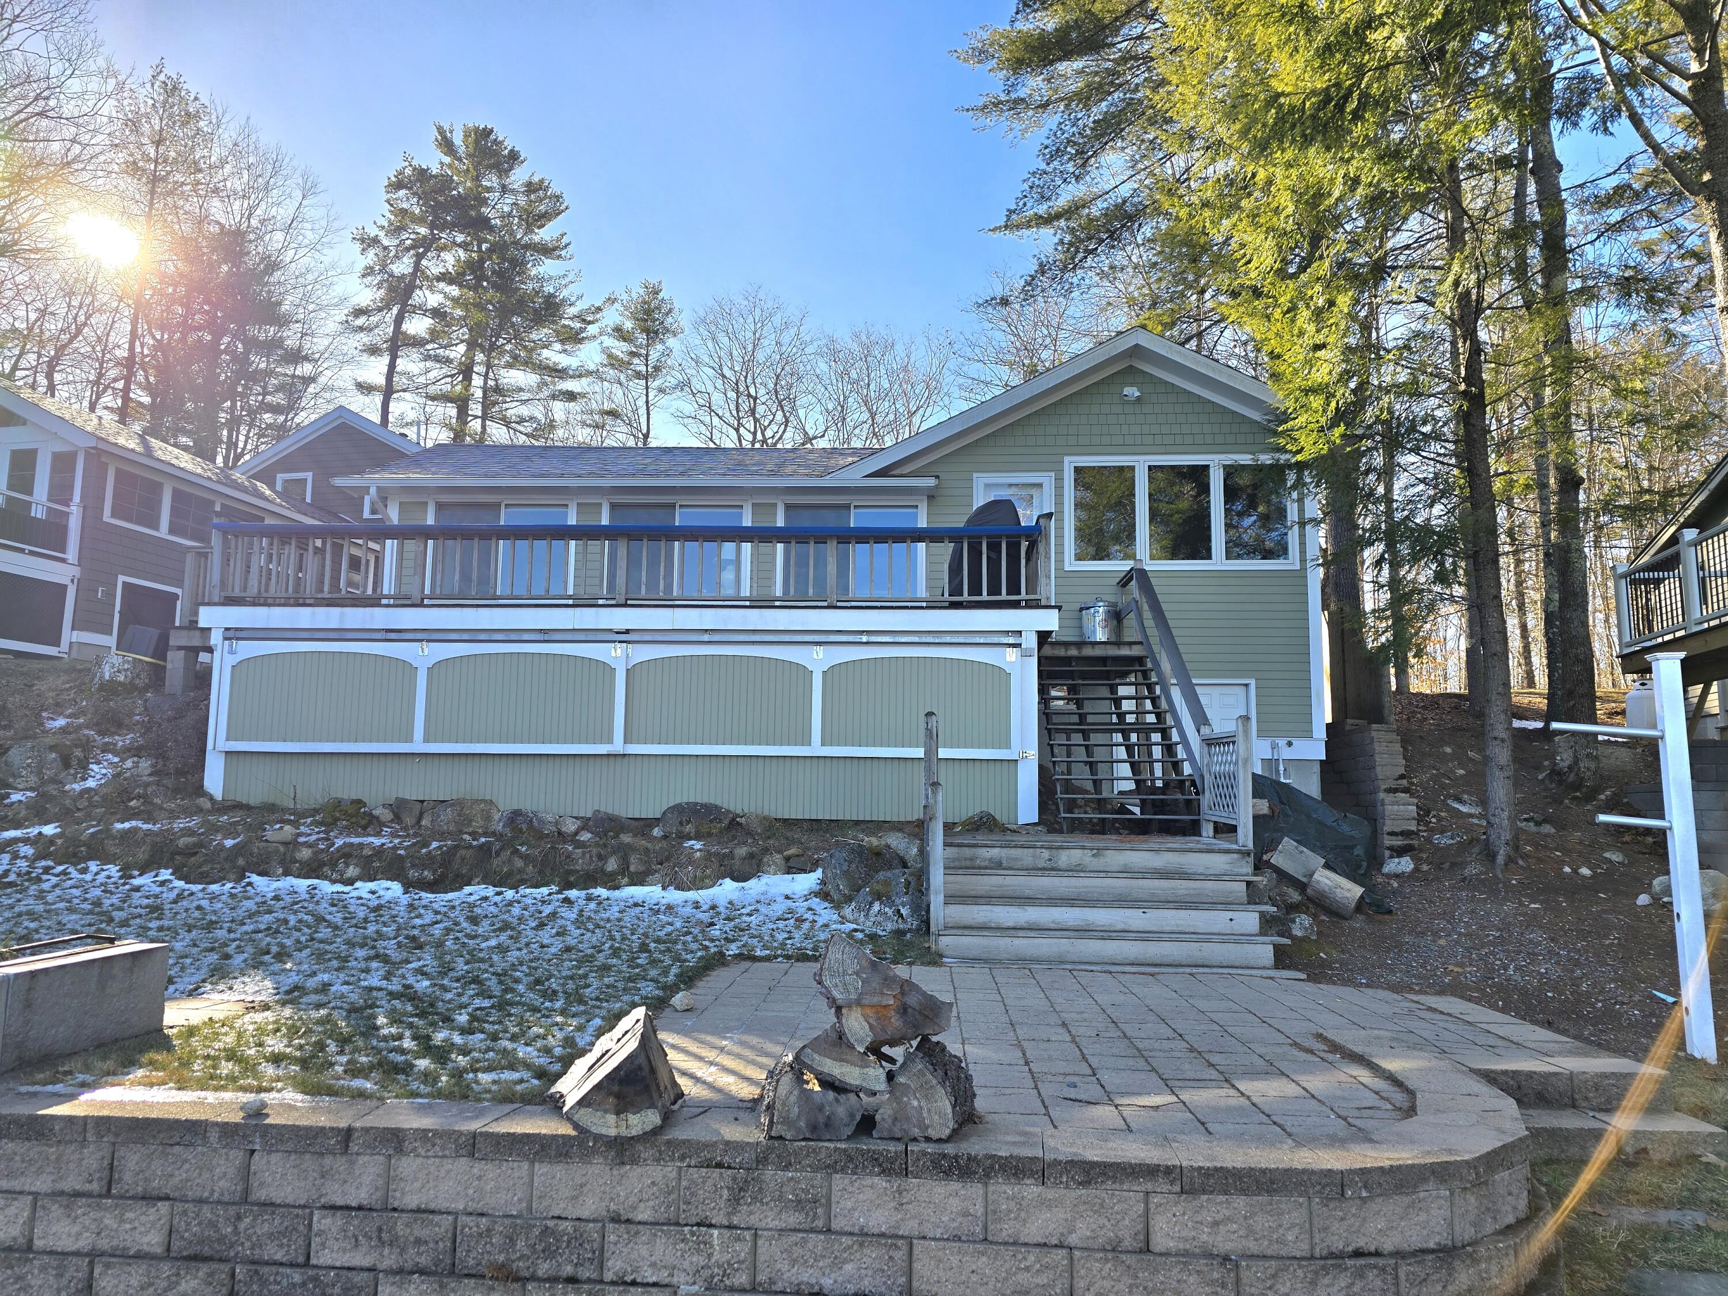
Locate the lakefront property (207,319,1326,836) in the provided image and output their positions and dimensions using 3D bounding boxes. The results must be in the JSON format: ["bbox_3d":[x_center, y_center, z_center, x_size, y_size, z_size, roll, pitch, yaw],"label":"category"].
[{"bbox_3d":[-0.171,-0.716,15.424,11.800,5.720,10.200,0,-7,3],"label":"lakefront property"}]

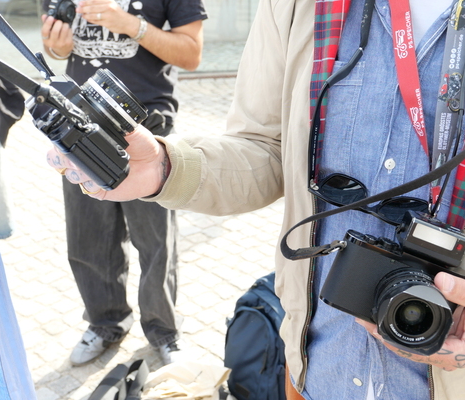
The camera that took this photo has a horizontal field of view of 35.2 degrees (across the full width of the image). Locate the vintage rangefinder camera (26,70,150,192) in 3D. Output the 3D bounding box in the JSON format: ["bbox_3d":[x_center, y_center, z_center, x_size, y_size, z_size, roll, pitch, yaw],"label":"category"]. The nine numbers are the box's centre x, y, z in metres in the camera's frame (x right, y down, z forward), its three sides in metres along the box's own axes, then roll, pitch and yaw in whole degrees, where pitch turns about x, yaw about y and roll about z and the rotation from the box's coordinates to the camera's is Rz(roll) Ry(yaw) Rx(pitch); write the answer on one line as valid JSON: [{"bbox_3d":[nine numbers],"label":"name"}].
[{"bbox_3d":[-0.136,-0.079,0.701,0.094,0.089,0.141,-47,26,-10],"label":"vintage rangefinder camera"}]

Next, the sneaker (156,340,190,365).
[{"bbox_3d":[-0.222,0.517,2.678,0.105,0.115,0.290,-5,22,-12],"label":"sneaker"}]

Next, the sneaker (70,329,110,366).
[{"bbox_3d":[-0.506,0.499,2.725,0.105,0.115,0.290,12,24,28],"label":"sneaker"}]

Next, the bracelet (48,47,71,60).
[{"bbox_3d":[-0.485,-0.416,2.060,0.067,0.018,0.058,5,46,-5],"label":"bracelet"}]

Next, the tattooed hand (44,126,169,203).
[{"bbox_3d":[-0.123,-0.036,0.720,0.117,0.075,0.090,-4,21,-10],"label":"tattooed hand"}]

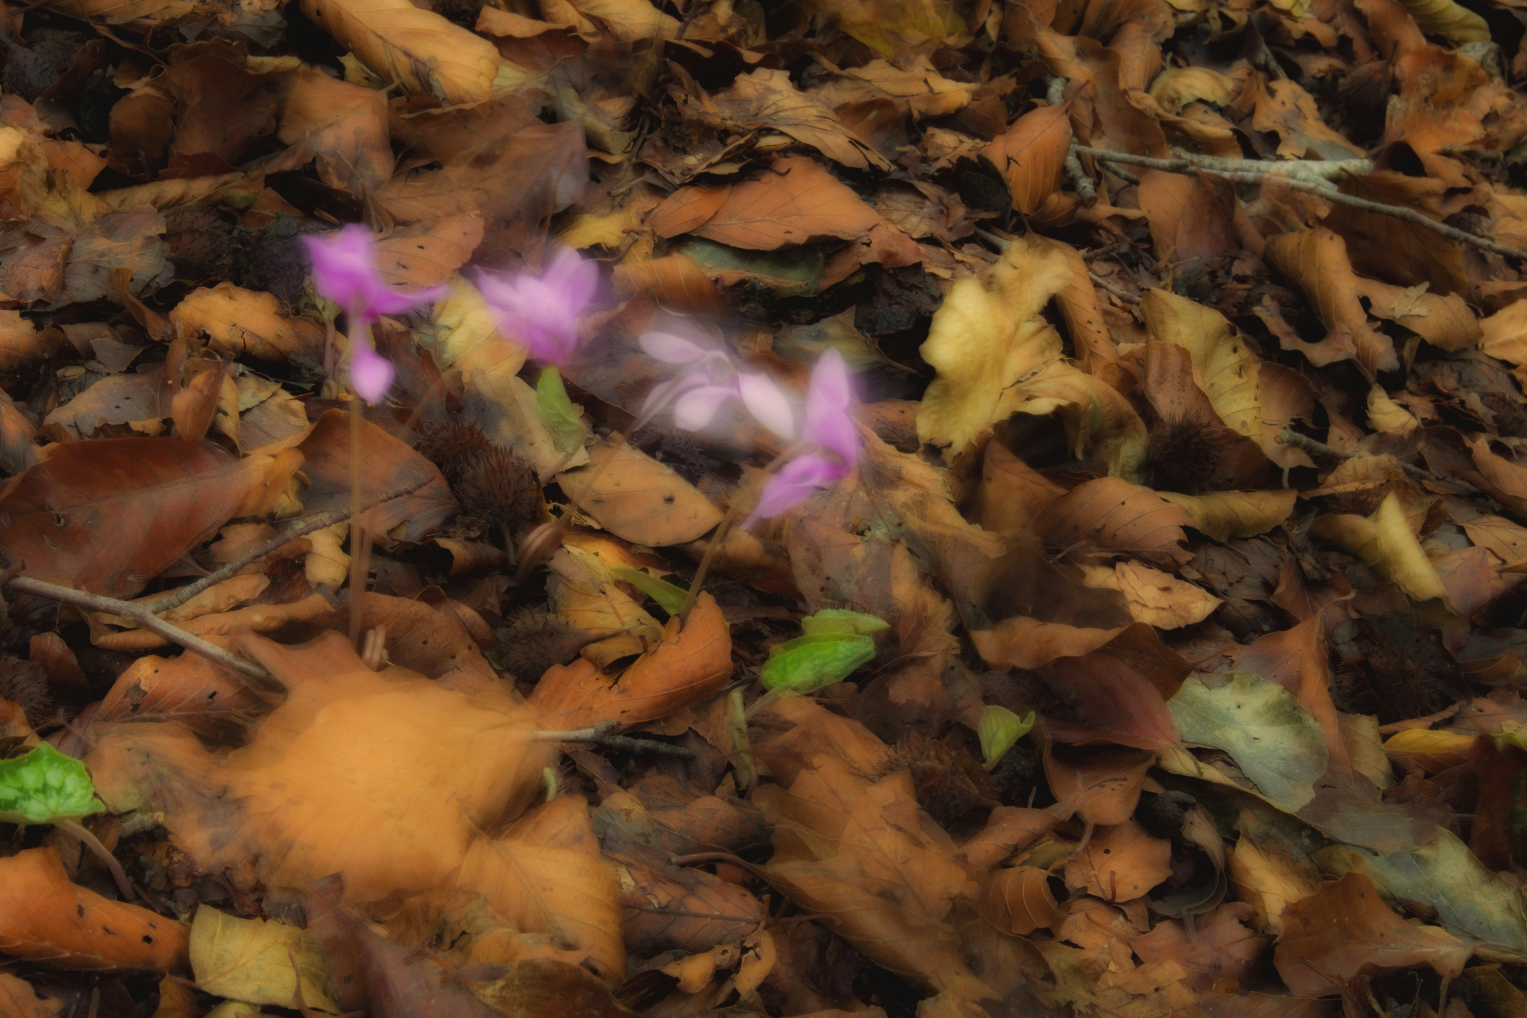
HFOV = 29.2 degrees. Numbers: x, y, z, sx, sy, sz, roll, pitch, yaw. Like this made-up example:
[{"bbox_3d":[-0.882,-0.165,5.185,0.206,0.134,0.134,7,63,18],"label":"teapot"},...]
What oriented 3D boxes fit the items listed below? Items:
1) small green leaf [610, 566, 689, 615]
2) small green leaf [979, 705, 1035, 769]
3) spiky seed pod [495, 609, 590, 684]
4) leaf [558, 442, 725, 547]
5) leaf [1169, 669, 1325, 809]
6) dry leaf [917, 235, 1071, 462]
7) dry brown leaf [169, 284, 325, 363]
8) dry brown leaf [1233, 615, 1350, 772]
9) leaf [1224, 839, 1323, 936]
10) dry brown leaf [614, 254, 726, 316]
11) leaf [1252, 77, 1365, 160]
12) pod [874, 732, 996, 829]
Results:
[{"bbox_3d":[-0.031,0.022,0.804,0.020,0.007,0.010,20,44,23],"label":"small green leaf"},{"bbox_3d":[0.064,0.060,0.766,0.015,0.015,0.010,0,40,0],"label":"small green leaf"},{"bbox_3d":[-0.060,0.037,0.796,0.024,0.017,0.018,0,40,0],"label":"spiky seed pod"},{"bbox_3d":[-0.038,-0.005,0.911,0.054,0.010,0.033,19,53,15],"label":"leaf"},{"bbox_3d":[0.121,0.058,0.728,0.038,0.012,0.036,-6,60,-8],"label":"leaf"},{"bbox_3d":[0.075,-0.052,0.943,0.050,0.024,0.074,0,67,0],"label":"dry leaf"},{"bbox_3d":[-0.160,-0.058,0.906,0.050,0.016,0.022,8,41,9],"label":"dry brown leaf"},{"bbox_3d":[0.148,0.053,0.827,0.036,0.016,0.046,-5,74,9],"label":"dry brown leaf"},{"bbox_3d":[0.127,0.094,0.728,0.030,0.013,0.019,33,50,33],"label":"leaf"},{"bbox_3d":[-0.029,-0.071,0.925,0.041,0.012,0.020,5,40,6],"label":"dry brown leaf"},{"bbox_3d":[0.185,-0.133,0.998,0.044,0.013,0.026,20,44,23],"label":"leaf"},{"bbox_3d":[0.048,0.075,0.816,0.034,0.021,0.025,2,40,2],"label":"pod"}]

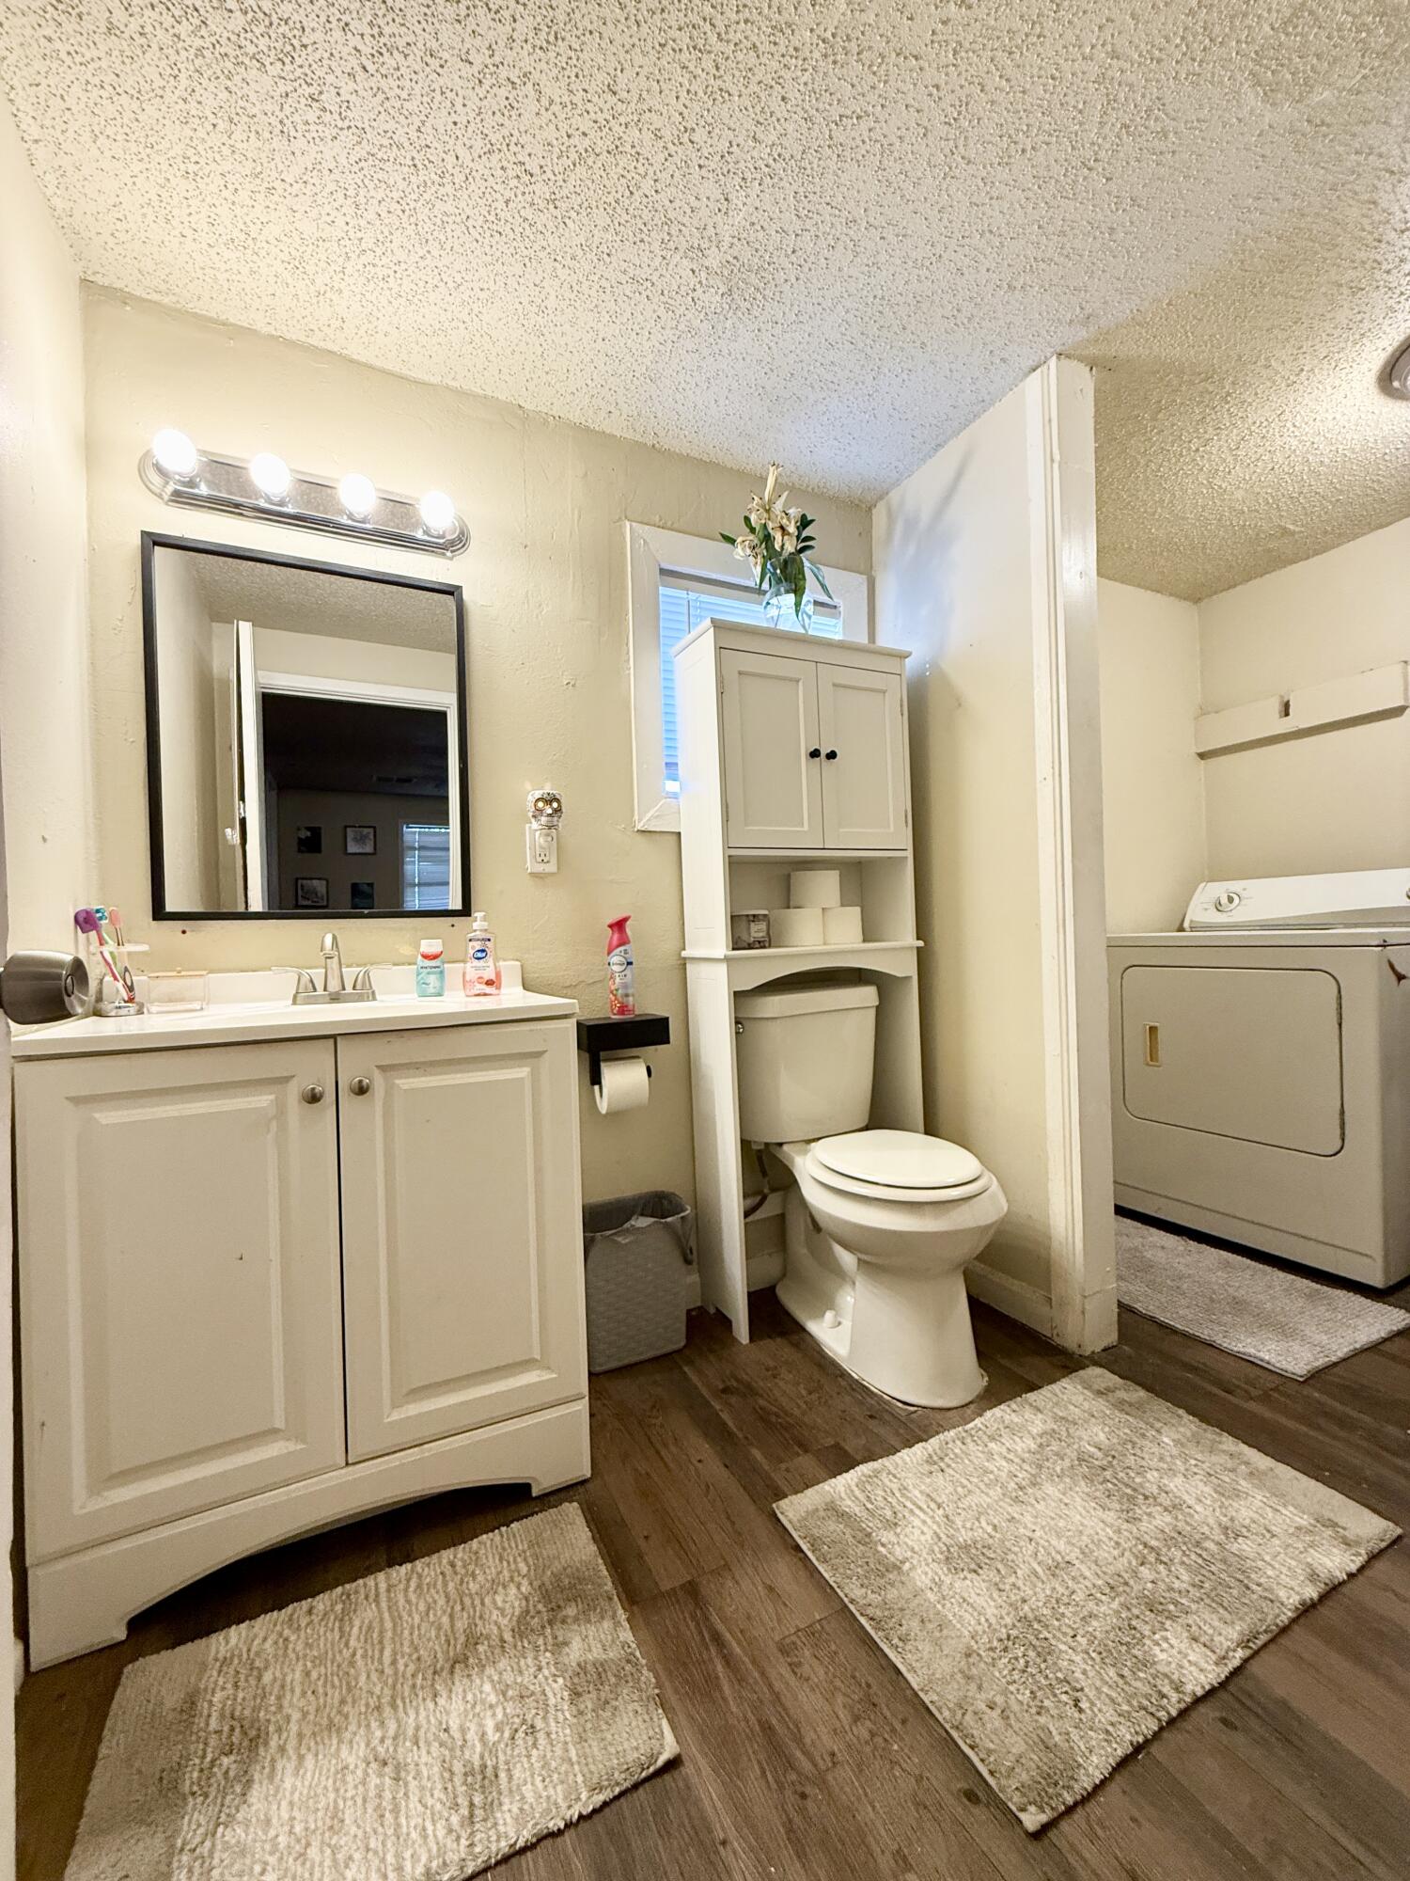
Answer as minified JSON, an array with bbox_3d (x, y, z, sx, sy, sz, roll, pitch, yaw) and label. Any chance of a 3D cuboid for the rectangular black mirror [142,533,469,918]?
[{"bbox_3d":[-0.806,-0.420,1.597,0.597,0.752,0.023,-2,0,-26],"label":"rectangular black mirror"}]

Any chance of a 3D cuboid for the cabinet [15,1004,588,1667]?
[{"bbox_3d":[-0.665,0.541,1.395,0.778,0.851,0.481,-2,0,-26],"label":"cabinet"}]

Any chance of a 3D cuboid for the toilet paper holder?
[{"bbox_3d":[-0.198,0.266,1.846,0.210,0.150,0.122,-2,0,-26],"label":"toilet paper holder"}]

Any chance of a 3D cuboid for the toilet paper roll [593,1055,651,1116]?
[{"bbox_3d":[-0.196,0.345,1.827,0.110,0.122,0.122,-2,0,-26],"label":"toilet paper roll"}]

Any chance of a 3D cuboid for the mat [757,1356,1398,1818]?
[{"bbox_3d":[0.597,0.919,1.224,0.819,0.023,0.517,-2,0,-26],"label":"mat"}]

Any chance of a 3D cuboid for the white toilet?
[{"bbox_3d":[0.380,0.532,1.786,0.442,0.807,0.674,-2,0,-26],"label":"white toilet"}]

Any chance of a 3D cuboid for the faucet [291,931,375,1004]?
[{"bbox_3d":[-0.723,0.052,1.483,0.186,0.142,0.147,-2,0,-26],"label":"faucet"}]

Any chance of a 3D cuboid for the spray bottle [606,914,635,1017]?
[{"bbox_3d":[-0.204,0.070,1.836,0.061,0.243,0.061,-2,0,0],"label":"spray bottle"}]

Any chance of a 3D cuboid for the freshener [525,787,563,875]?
[{"bbox_3d":[-0.375,-0.255,1.798,0.081,0.188,0.082,-2,0,-26],"label":"freshener"}]

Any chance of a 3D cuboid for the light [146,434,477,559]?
[{"bbox_3d":[-0.798,-0.931,1.571,0.620,0.125,0.138,-2,0,-26],"label":"light"}]

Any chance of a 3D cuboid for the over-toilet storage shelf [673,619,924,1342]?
[{"bbox_3d":[0.265,0.092,1.994,0.597,1.693,0.227,-2,0,-26],"label":"over-toilet storage shelf"}]

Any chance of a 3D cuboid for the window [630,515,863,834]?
[{"bbox_3d":[0.148,-0.676,2.108,0.755,0.785,0.080,-2,0,-26],"label":"window"}]

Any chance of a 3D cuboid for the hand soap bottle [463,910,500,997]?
[{"bbox_3d":[-0.482,0.031,1.639,0.079,0.180,0.053,-2,0,-10],"label":"hand soap bottle"}]

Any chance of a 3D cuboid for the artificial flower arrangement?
[{"bbox_3d":[0.201,-1.011,2.003,0.310,0.480,0.240,-2,0,-26],"label":"artificial flower arrangement"}]

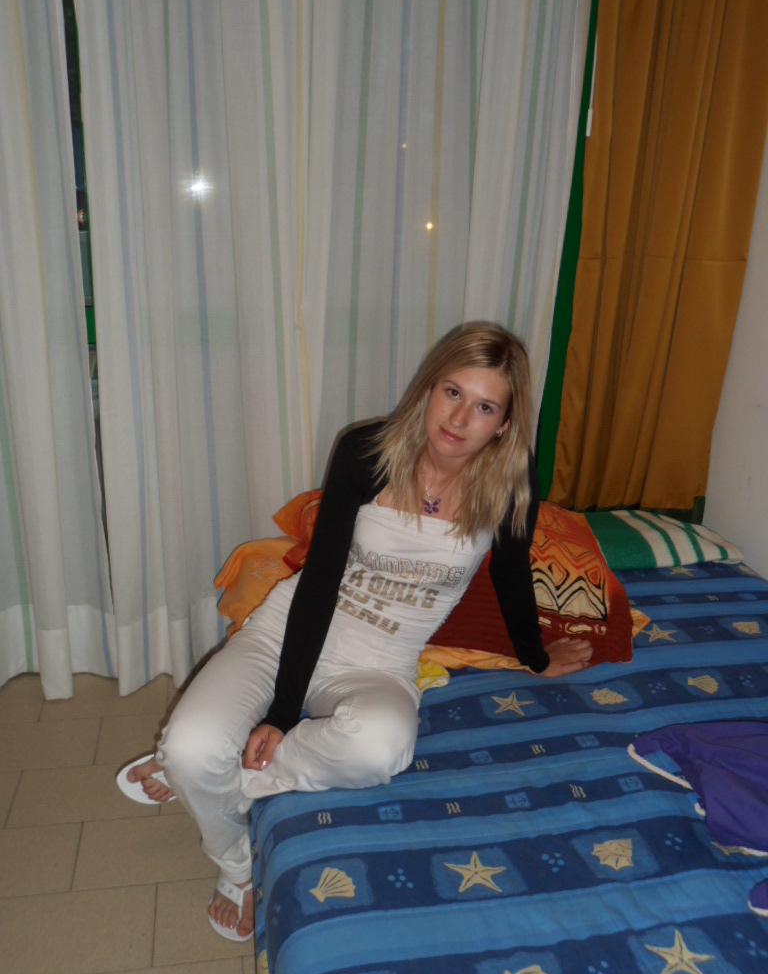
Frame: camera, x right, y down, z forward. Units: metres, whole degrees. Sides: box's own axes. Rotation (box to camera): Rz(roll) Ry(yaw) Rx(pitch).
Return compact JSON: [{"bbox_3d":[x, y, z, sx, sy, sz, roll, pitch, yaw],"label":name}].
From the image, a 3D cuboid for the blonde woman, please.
[{"bbox_3d":[-0.058,0.282,1.677,0.941,1.170,0.588,5,21,7],"label":"blonde woman"}]

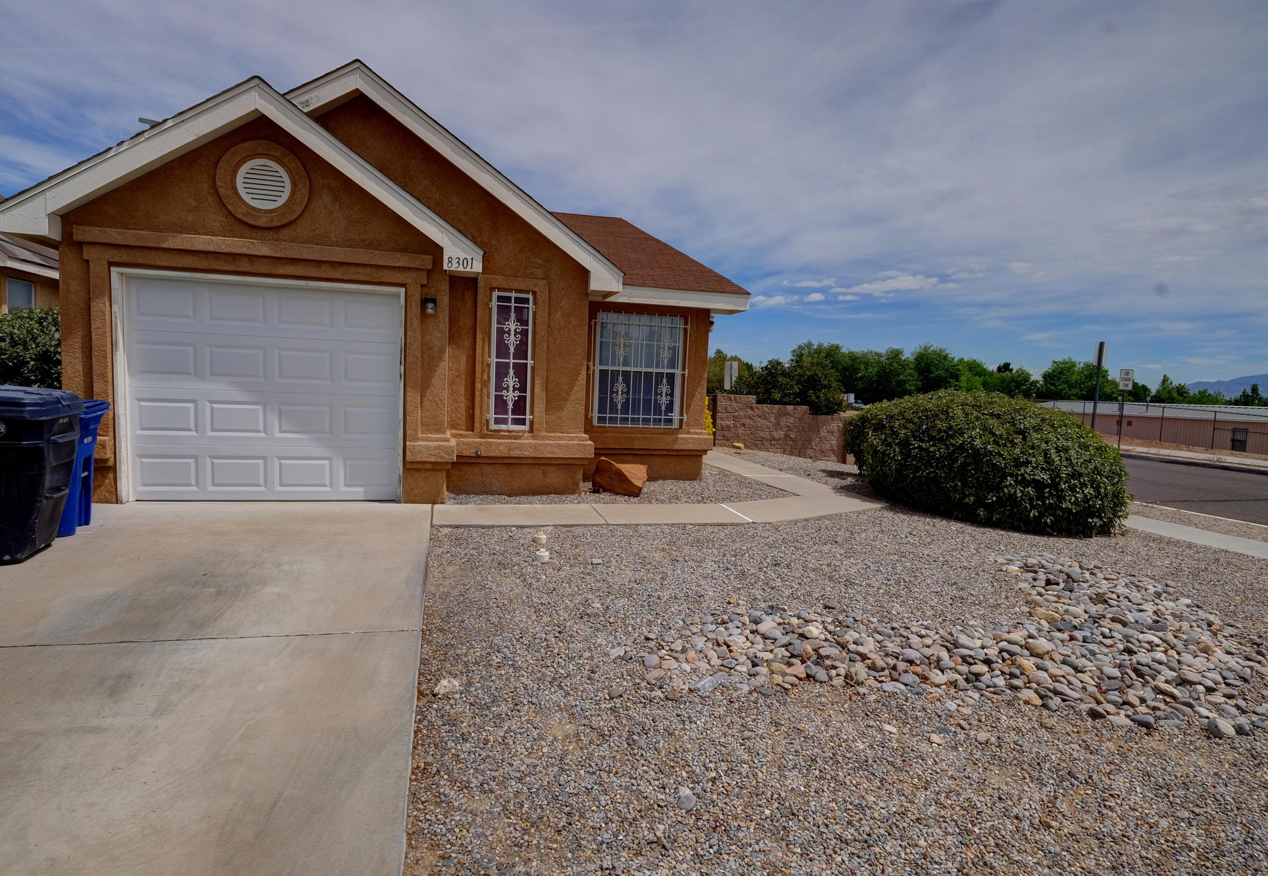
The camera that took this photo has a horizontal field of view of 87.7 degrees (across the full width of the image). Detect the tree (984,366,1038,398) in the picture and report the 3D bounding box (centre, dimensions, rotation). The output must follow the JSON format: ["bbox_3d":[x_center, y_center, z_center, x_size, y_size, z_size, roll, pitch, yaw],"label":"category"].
[{"bbox_3d":[48.451,-5.813,85.283,7.054,6.892,6.349,1,5,-16],"label":"tree"}]

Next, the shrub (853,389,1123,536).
[{"bbox_3d":[4.747,0.181,9.098,3.350,1.650,3.500,1,5,-16],"label":"shrub"}]

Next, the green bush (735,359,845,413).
[{"bbox_3d":[3.736,-0.898,15.813,2.950,2.000,2.400,1,6,-14],"label":"green bush"}]

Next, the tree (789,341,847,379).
[{"bbox_3d":[17.925,-5.912,65.305,5.700,7.432,5.700,1,5,-16],"label":"tree"}]

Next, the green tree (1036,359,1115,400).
[{"bbox_3d":[53.405,-5.682,80.321,9.771,7.823,8.306,1,5,-16],"label":"green tree"}]

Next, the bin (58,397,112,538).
[{"bbox_3d":[-4.491,0.181,4.978,0.820,1.080,0.660,1,5,-16],"label":"bin"}]

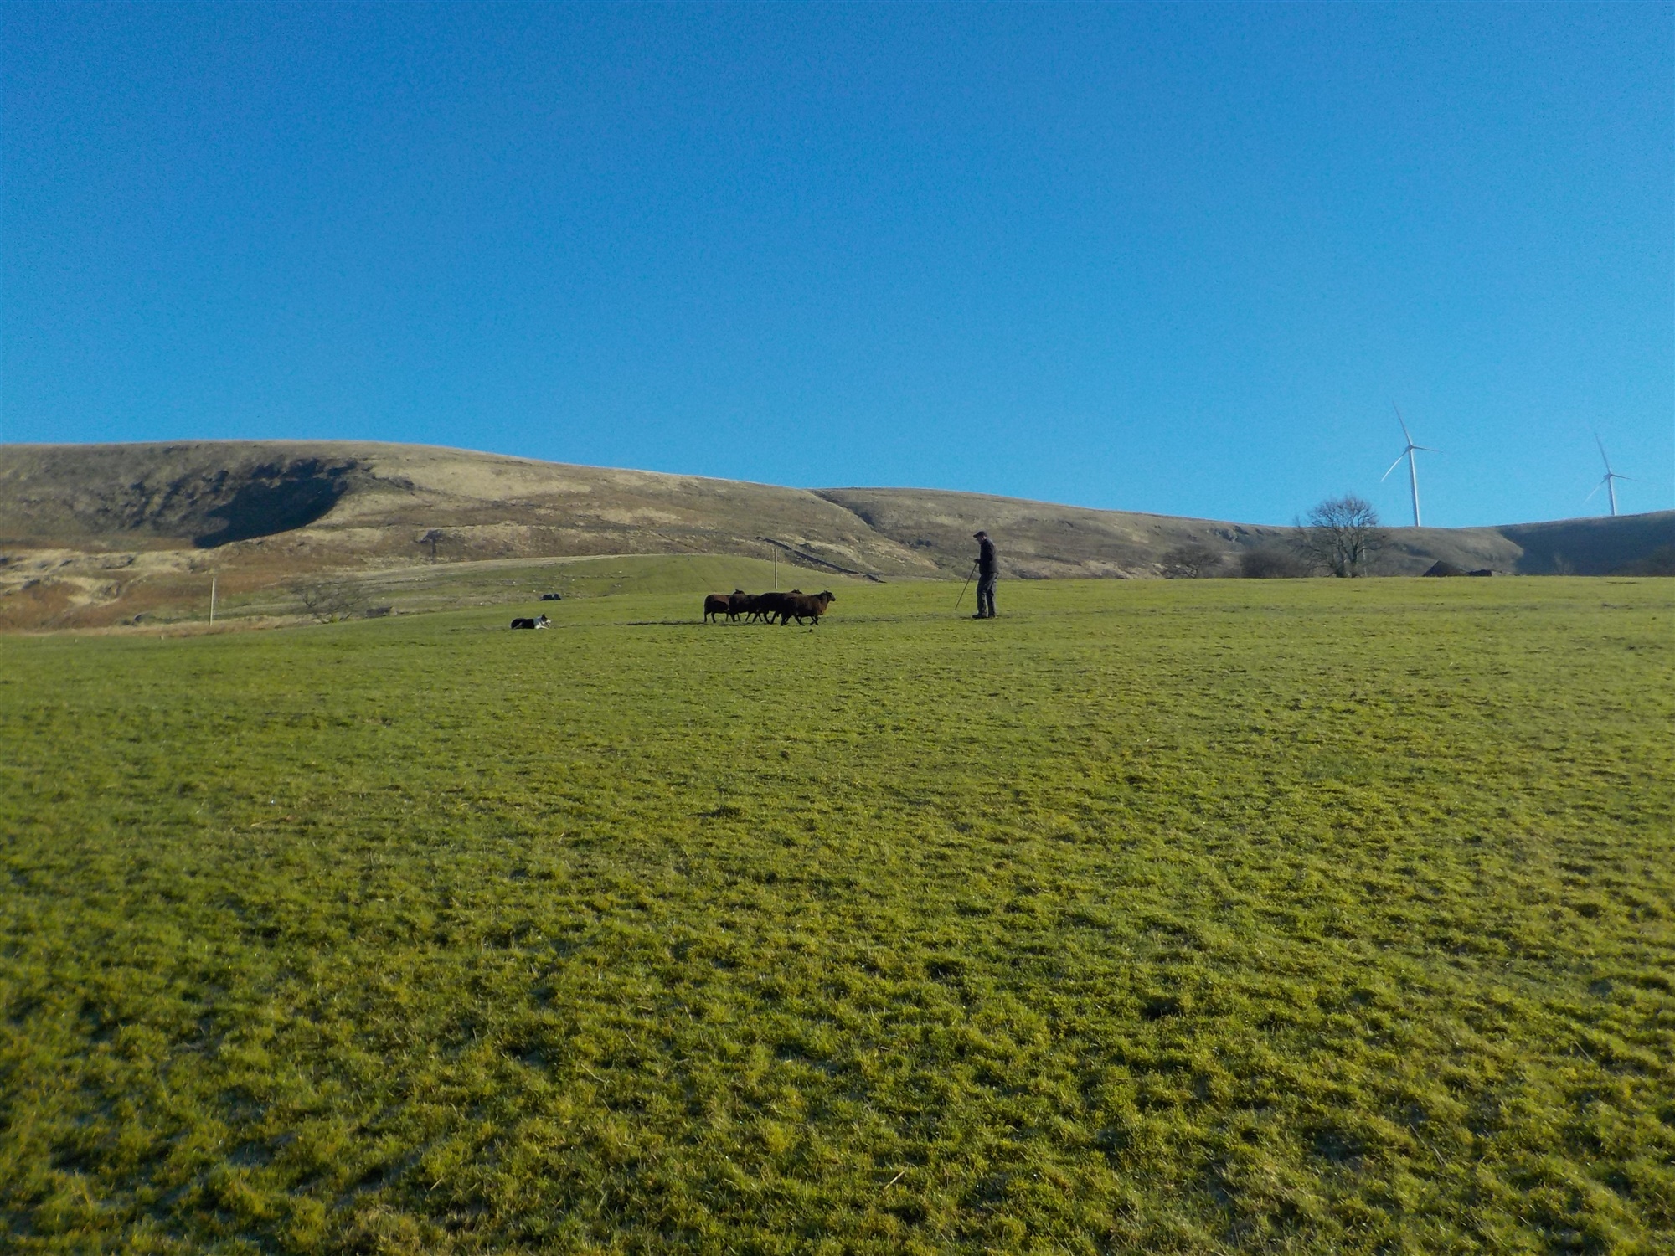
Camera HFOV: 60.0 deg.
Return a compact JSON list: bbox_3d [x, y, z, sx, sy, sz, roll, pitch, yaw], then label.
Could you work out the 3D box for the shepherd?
[{"bbox_3d":[2.883,-1.026,28.300,0.480,1.730,0.520,0,-10,-5],"label":"shepherd"}]

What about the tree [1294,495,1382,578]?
[{"bbox_3d":[56.894,-10.338,165.000,10.000,9.600,9.200,-1,-10,0],"label":"tree"}]

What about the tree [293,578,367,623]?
[{"bbox_3d":[-52.398,-2.772,150.000,7.500,5.000,6.800,-1,-10,0],"label":"tree"}]

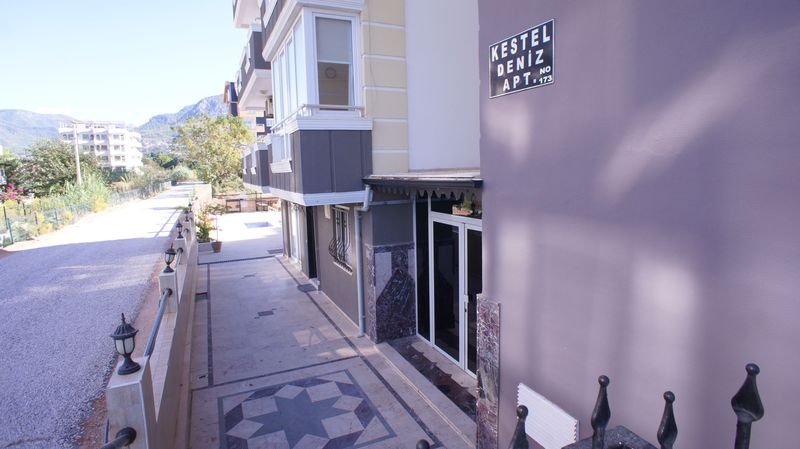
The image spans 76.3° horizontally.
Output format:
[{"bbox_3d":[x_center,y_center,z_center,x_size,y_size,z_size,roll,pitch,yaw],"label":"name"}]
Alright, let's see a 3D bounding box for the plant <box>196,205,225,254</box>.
[{"bbox_3d":[-6.518,0.208,17.417,0.820,1.500,0.750,-5,8,-21],"label":"plant"}]

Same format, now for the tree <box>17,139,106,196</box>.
[{"bbox_3d":[-26.690,-4.324,40.000,5.600,4.500,5.200,-7,9,-33],"label":"tree"}]

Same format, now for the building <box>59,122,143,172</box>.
[{"bbox_3d":[-83.105,-20.756,141.718,17.000,13.927,14.000,-5,8,-21],"label":"building"}]

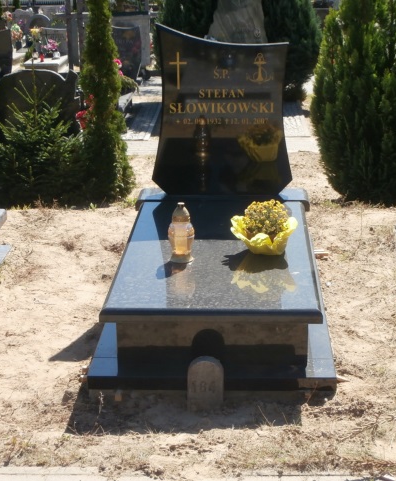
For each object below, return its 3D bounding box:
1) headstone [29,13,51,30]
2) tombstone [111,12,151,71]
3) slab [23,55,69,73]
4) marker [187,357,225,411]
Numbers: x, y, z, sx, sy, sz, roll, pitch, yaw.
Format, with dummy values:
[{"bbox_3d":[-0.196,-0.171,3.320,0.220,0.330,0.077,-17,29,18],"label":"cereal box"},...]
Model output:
[{"bbox_3d":[-3.811,-5.109,25.678,0.532,0.800,0.120,0,18,3],"label":"headstone"},{"bbox_3d":[-1.108,-3.155,16.705,0.740,0.880,0.150,0,18,3],"label":"tombstone"},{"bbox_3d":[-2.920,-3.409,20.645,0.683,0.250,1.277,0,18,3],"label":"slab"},{"bbox_3d":[0.028,0.506,3.727,0.128,0.193,0.048,0,18,3],"label":"marker"}]

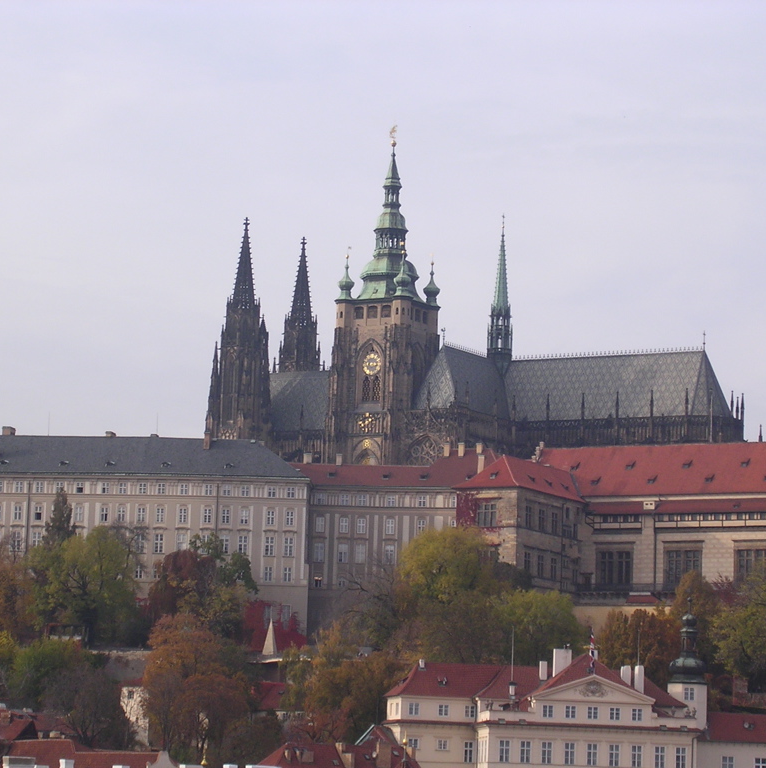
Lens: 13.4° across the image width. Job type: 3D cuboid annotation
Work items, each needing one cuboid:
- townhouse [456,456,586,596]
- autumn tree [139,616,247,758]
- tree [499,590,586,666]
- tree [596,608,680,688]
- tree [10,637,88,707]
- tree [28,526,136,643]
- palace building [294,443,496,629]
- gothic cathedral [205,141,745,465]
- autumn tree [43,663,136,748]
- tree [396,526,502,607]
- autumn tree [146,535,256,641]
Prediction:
[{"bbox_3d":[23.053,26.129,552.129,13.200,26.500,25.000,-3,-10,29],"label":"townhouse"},{"bbox_3d":[-29.570,47.870,513.190,16.580,23.110,15.250,2,-8,0],"label":"autumn tree"},{"bbox_3d":[25.206,39.847,517.871,13.700,13.990,13.000,2,-8,0],"label":"tree"},{"bbox_3d":[39.545,42.014,507.512,13.100,14.020,11.800,2,-8,0],"label":"tree"},{"bbox_3d":[-55.340,47.650,538.340,12.560,11.780,11.550,2,-8,0],"label":"tree"},{"bbox_3d":[-50.075,33.729,542.670,18.000,20.030,16.200,2,-8,0],"label":"tree"},{"bbox_3d":[2.200,29.340,621.970,35.000,35.000,16.500,0,-8,12],"label":"palace building"},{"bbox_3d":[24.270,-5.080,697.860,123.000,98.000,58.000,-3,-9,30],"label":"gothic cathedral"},{"bbox_3d":[-46.250,50.660,512.720,14.120,13.610,12.990,2,-8,0],"label":"autumn tree"},{"bbox_3d":[11.780,33.350,585.100,18.450,15.430,16.980,2,-8,0],"label":"tree"},{"bbox_3d":[-33.000,36.980,588.410,19.280,19.520,17.740,2,-8,0],"label":"autumn tree"}]

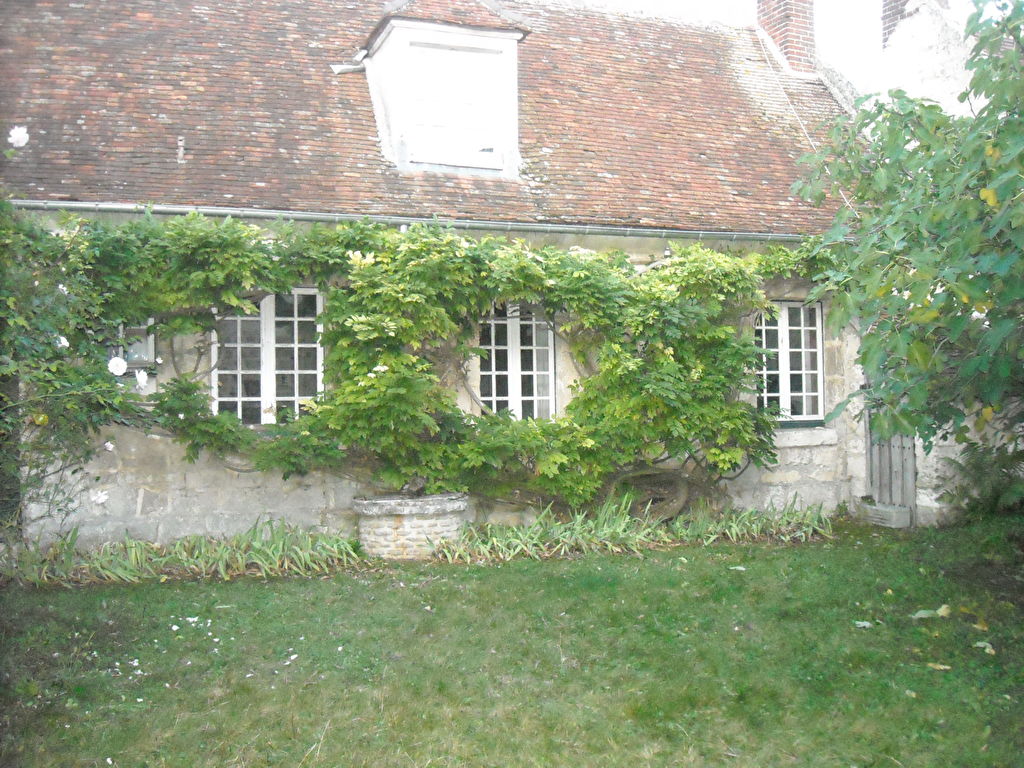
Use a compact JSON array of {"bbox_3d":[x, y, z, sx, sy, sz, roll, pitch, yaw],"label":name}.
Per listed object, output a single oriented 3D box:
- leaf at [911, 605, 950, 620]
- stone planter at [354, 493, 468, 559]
[{"bbox_3d":[2.688,1.471,6.650,0.230,0.060,0.150,-1,-2,10],"label":"leaf"},{"bbox_3d":[-0.948,1.333,9.750,1.070,0.520,1.020,0,-2,-17],"label":"stone planter"}]

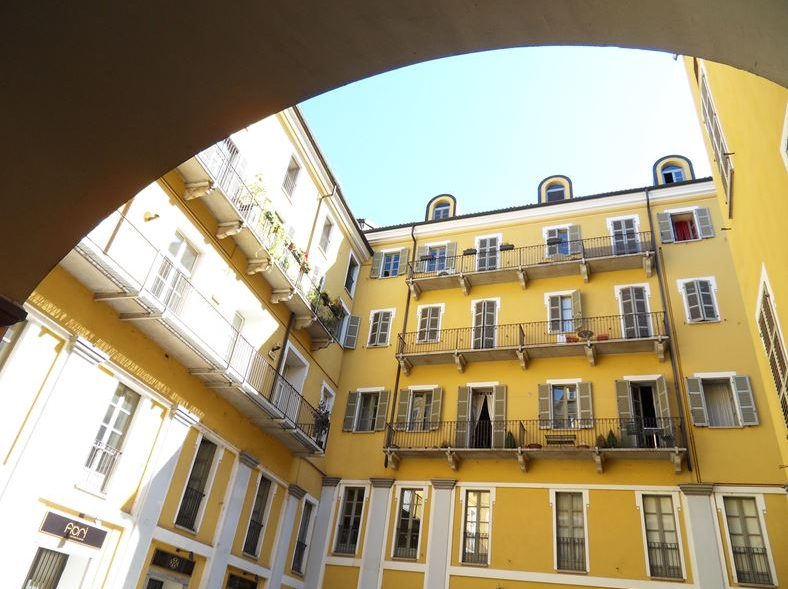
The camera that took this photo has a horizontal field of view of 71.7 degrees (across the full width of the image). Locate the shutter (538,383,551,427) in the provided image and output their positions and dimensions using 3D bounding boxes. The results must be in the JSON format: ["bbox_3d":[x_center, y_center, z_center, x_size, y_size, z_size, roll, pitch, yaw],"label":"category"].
[{"bbox_3d":[5.829,4.315,21.035,0.480,1.799,0.050,-6,-35,21],"label":"shutter"}]

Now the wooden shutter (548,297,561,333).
[{"bbox_3d":[6.675,0.784,22.533,0.460,1.740,0.050,-9,-36,26],"label":"wooden shutter"}]

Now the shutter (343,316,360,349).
[{"bbox_3d":[-1.885,1.653,24.678,0.466,1.681,0.060,9,-35,0],"label":"shutter"}]

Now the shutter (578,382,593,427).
[{"bbox_3d":[6.785,3.896,19.298,0.427,1.739,0.060,-8,-38,23],"label":"shutter"}]

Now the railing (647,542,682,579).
[{"bbox_3d":[8.370,8.206,16.847,0.903,0.964,0.060,-6,-34,22],"label":"railing"}]

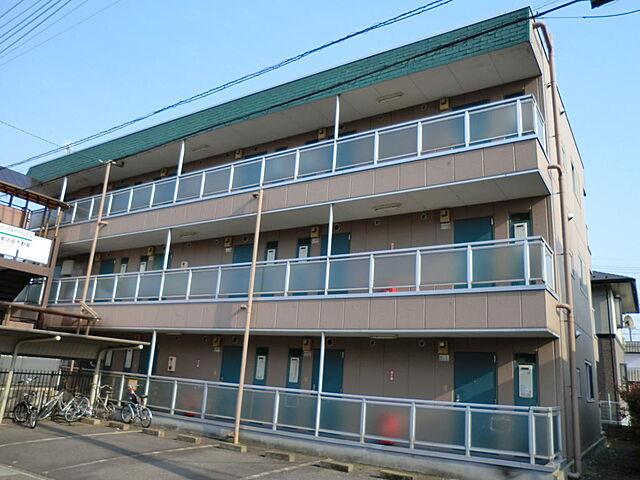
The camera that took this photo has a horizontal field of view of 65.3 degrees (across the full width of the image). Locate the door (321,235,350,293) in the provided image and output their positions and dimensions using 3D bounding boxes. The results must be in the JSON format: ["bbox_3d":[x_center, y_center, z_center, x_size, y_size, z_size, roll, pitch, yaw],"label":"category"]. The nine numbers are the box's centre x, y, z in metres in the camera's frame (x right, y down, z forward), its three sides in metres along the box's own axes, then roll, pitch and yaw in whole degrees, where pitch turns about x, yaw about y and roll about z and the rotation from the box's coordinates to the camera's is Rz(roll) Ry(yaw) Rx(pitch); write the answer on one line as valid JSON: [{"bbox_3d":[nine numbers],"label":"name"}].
[{"bbox_3d":[0.331,0.831,12.247,0.845,2.000,0.070,-6,-19,32],"label":"door"}]

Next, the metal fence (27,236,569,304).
[{"bbox_3d":[-2.686,1.323,13.678,16.554,0.914,1.216,-6,-18,33],"label":"metal fence"}]

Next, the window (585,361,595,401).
[{"bbox_3d":[7.425,3.904,13.746,0.100,0.987,1.524,-6,-18,33],"label":"window"}]

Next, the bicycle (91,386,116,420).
[{"bbox_3d":[-5.859,4.352,13.300,1.500,1.000,0.550,-7,-19,35],"label":"bicycle"}]

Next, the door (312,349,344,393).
[{"bbox_3d":[0.137,3.552,11.494,0.855,2.000,0.070,-6,-19,32],"label":"door"}]

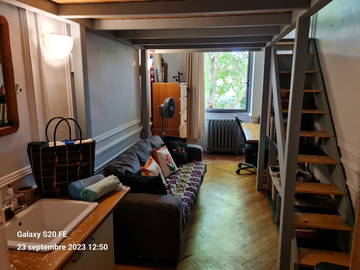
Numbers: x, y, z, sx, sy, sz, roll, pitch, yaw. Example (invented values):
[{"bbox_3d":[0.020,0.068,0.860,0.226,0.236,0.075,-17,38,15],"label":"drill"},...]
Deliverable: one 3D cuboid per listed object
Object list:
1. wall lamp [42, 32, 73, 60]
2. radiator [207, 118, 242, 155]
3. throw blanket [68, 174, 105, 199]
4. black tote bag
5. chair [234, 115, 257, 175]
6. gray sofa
[{"bbox_3d":[-0.855,-0.637,1.986,0.125,0.165,0.300,2,11,8],"label":"wall lamp"},{"bbox_3d":[1.012,0.048,6.080,0.720,0.760,0.170,2,11,8],"label":"radiator"},{"bbox_3d":[-0.593,0.332,1.752,0.100,0.100,0.240,7,13,30],"label":"throw blanket"},{"bbox_3d":[-0.742,0.127,1.760,0.350,0.490,0.200,-8,13,-34],"label":"black tote bag"},{"bbox_3d":[1.292,0.162,4.857,0.640,1.010,0.600,1,11,6],"label":"chair"},{"bbox_3d":[-0.241,0.544,3.370,0.900,0.830,2.130,2,11,8],"label":"gray sofa"}]

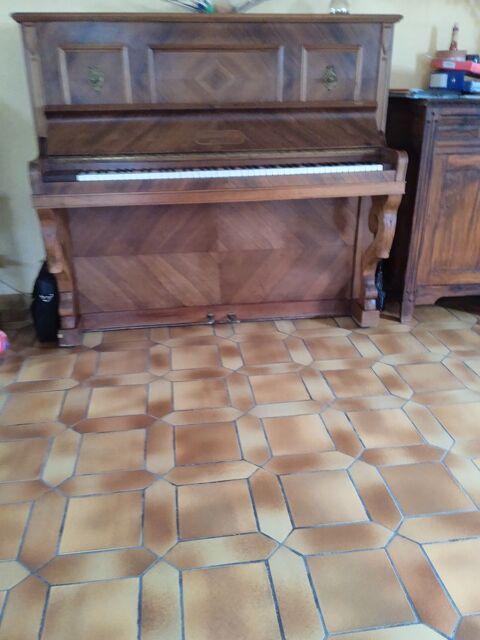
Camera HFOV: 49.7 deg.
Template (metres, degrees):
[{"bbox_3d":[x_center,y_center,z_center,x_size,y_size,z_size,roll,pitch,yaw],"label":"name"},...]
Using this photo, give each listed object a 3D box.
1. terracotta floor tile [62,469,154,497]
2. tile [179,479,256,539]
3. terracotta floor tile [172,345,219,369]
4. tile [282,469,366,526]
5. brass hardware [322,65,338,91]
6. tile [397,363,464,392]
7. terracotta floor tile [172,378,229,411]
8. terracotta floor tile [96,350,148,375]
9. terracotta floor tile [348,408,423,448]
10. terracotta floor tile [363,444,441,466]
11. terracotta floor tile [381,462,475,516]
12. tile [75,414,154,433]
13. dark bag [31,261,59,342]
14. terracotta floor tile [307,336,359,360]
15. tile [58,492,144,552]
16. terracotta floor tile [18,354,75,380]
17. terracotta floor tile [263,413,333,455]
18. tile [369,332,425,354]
[{"bbox_3d":[-0.370,0.462,1.459,0.285,0.012,0.086,-3,23,-7],"label":"terracotta floor tile"},{"bbox_3d":[-0.063,0.501,1.367,0.195,0.012,0.195,-3,23,-7],"label":"tile"},{"bbox_3d":[-0.183,0.162,2.157,0.195,0.012,0.195,-3,23,-7],"label":"terracotta floor tile"},{"bbox_3d":[0.223,0.484,1.402,0.195,0.012,0.195,-3,23,-7],"label":"tile"},{"bbox_3d":[0.378,-0.998,2.138,0.066,0.105,0.030,-3,23,-7],"label":"brass hardware"},{"bbox_3d":[0.706,0.220,1.957,0.190,0.010,0.190,-3,23,-7],"label":"tile"},{"bbox_3d":[-0.143,0.276,1.892,0.198,0.010,0.195,-3,24,-7],"label":"terracotta floor tile"},{"bbox_3d":[-0.458,0.177,2.079,0.190,0.010,0.190,-3,23,-7],"label":"terracotta floor tile"},{"bbox_3d":[0.463,0.347,1.664,0.190,0.010,0.190,-3,23,-7],"label":"terracotta floor tile"},{"bbox_3d":[0.497,0.414,1.582,0.283,0.010,0.085,-3,24,-7],"label":"terracotta floor tile"},{"bbox_3d":[0.517,0.471,1.454,0.198,0.010,0.195,-3,24,-7],"label":"terracotta floor tile"},{"bbox_3d":[-0.401,0.342,1.691,0.274,0.010,0.080,-3,23,-7],"label":"tile"},{"bbox_3d":[-0.849,-0.091,2.264,0.120,0.345,0.150,-3,23,-7],"label":"dark bag"},{"bbox_3d":[0.394,0.128,2.232,0.195,0.012,0.195,-3,23,-7],"label":"terracotta floor tile"},{"bbox_3d":[-0.353,0.523,1.341,0.198,0.010,0.195,-3,24,-7],"label":"tile"},{"bbox_3d":[-0.763,0.195,2.074,0.198,0.010,0.195,-3,24,-7],"label":"terracotta floor tile"},{"bbox_3d":[0.183,0.372,1.665,0.195,0.012,0.195,-3,23,-7],"label":"terracotta floor tile"},{"bbox_3d":[0.688,0.109,2.261,0.198,0.010,0.195,-3,24,-7],"label":"tile"}]

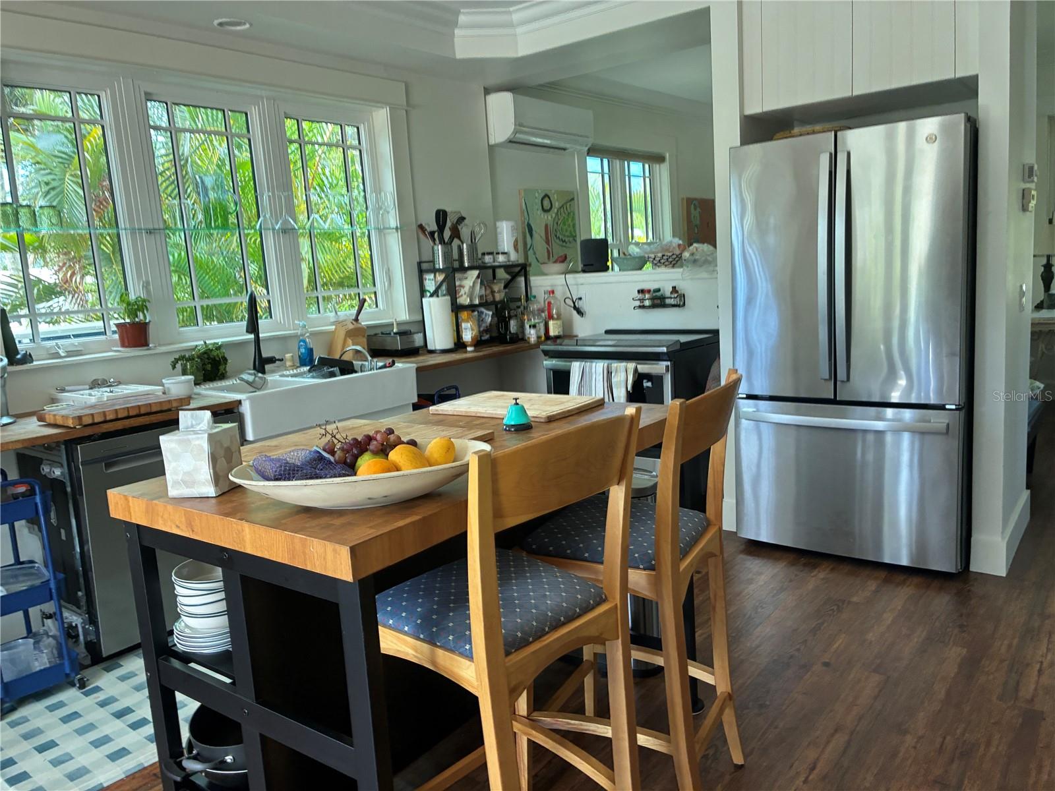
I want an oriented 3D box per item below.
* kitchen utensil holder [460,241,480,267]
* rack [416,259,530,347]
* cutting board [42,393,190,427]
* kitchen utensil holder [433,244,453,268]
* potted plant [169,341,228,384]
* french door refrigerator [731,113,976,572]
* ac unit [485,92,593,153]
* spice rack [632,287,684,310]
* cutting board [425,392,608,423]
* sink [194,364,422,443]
[{"bbox_3d":[-0.350,-0.852,4.805,0.118,0.134,0.118,-4,9,1],"label":"kitchen utensil holder"},{"bbox_3d":[-0.311,-0.590,4.899,0.270,0.495,0.706,3,11,36],"label":"rack"},{"bbox_3d":[-1.491,0.048,2.868,0.290,0.033,0.412,3,11,36],"label":"cutting board"},{"bbox_3d":[-0.494,-0.811,4.612,0.118,0.134,0.118,-4,9,1],"label":"kitchen utensil holder"},{"bbox_3d":[-1.419,-0.143,3.482,0.180,0.195,0.230,3,11,36],"label":"potted plant"},{"bbox_3d":[1.474,-0.220,3.526,0.904,1.775,0.760,3,11,36],"label":"french door refrigerator"},{"bbox_3d":[0.113,-1.847,5.444,0.205,0.300,0.960,3,11,36],"label":"ac unit"},{"bbox_3d":[0.752,-0.551,4.546,0.302,0.115,0.075,3,11,36],"label":"spice rack"},{"bbox_3d":[-0.032,0.034,2.440,0.443,0.015,0.307,3,11,36],"label":"cutting board"},{"bbox_3d":[-1.031,0.006,3.533,0.635,0.183,0.900,3,11,36],"label":"sink"}]

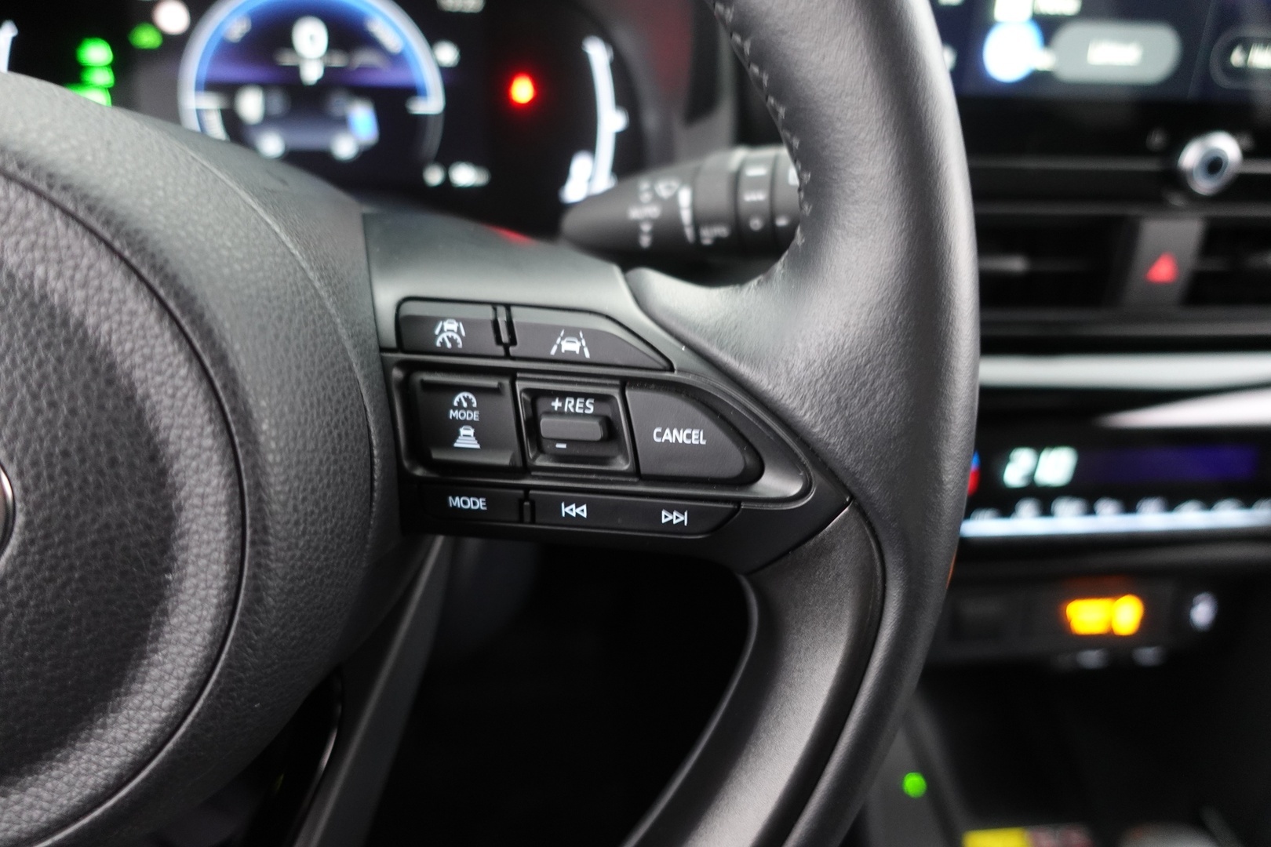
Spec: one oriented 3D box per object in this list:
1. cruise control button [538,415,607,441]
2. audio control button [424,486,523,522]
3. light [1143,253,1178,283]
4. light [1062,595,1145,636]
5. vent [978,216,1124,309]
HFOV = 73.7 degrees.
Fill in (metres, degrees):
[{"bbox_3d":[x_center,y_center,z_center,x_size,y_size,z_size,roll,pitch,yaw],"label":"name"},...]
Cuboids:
[{"bbox_3d":[-0.012,0.001,0.161,0.013,0.004,0.004,4,13,8],"label":"cruise control button"},{"bbox_3d":[-0.032,0.016,0.168,0.019,0.007,0.004,4,24,5],"label":"audio control button"},{"bbox_3d":[0.221,-0.065,0.356,0.013,0.013,0.004,-1,18,-6],"label":"light"},{"bbox_3d":[0.209,0.086,0.378,0.034,0.017,0.005,-1,18,-6],"label":"light"},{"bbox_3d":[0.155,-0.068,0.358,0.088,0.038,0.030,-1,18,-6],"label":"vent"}]

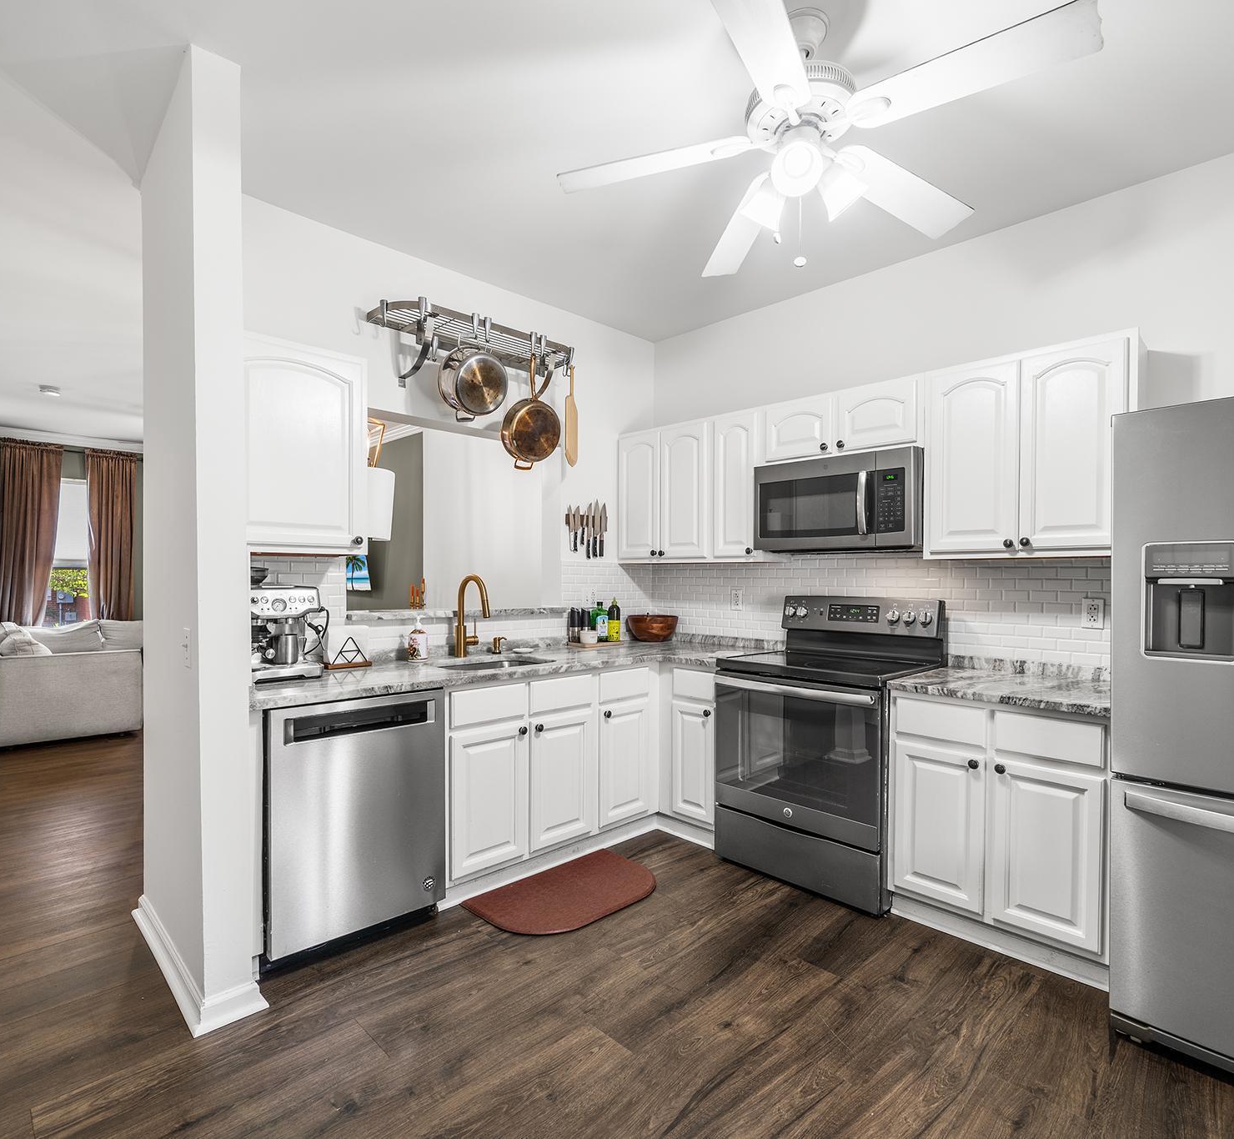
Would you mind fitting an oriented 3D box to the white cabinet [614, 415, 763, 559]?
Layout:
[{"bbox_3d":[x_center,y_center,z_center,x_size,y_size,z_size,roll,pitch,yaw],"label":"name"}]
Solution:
[{"bbox_3d":[0.475,-0.420,3.500,0.930,0.770,0.330,0,0,44],"label":"white cabinet"}]

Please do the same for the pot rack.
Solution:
[{"bbox_3d":[-0.637,-0.980,2.885,0.940,0.310,0.310,0,0,-42],"label":"pot rack"}]

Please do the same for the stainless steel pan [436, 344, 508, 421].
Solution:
[{"bbox_3d":[-0.617,-0.815,2.683,0.285,0.320,0.130,0,14,-41],"label":"stainless steel pan"}]

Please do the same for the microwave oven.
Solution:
[{"bbox_3d":[1.060,-0.296,2.880,0.755,0.415,0.410,0,0,44],"label":"microwave oven"}]

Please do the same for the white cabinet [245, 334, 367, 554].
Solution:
[{"bbox_3d":[-1.238,-0.435,2.369,0.450,0.765,0.330,0,0,-41],"label":"white cabinet"}]

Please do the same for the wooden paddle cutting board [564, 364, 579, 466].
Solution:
[{"bbox_3d":[-0.221,-0.749,3.000,0.075,0.490,0.015,0,0,-35],"label":"wooden paddle cutting board"}]

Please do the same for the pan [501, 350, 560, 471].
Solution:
[{"bbox_3d":[-0.400,-0.738,2.866,0.285,0.550,0.090,0,0,-42],"label":"pan"}]

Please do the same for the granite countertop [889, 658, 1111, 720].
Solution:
[{"bbox_3d":[1.500,0.433,2.370,0.690,0.085,0.645,0,0,44],"label":"granite countertop"}]

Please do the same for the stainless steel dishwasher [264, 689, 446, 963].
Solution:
[{"bbox_3d":[-1.071,0.865,2.342,0.600,0.830,0.600,0,0,-41],"label":"stainless steel dishwasher"}]

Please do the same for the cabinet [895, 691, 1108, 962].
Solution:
[{"bbox_3d":[1.510,0.852,2.370,0.680,0.780,0.600,0,0,44],"label":"cabinet"}]

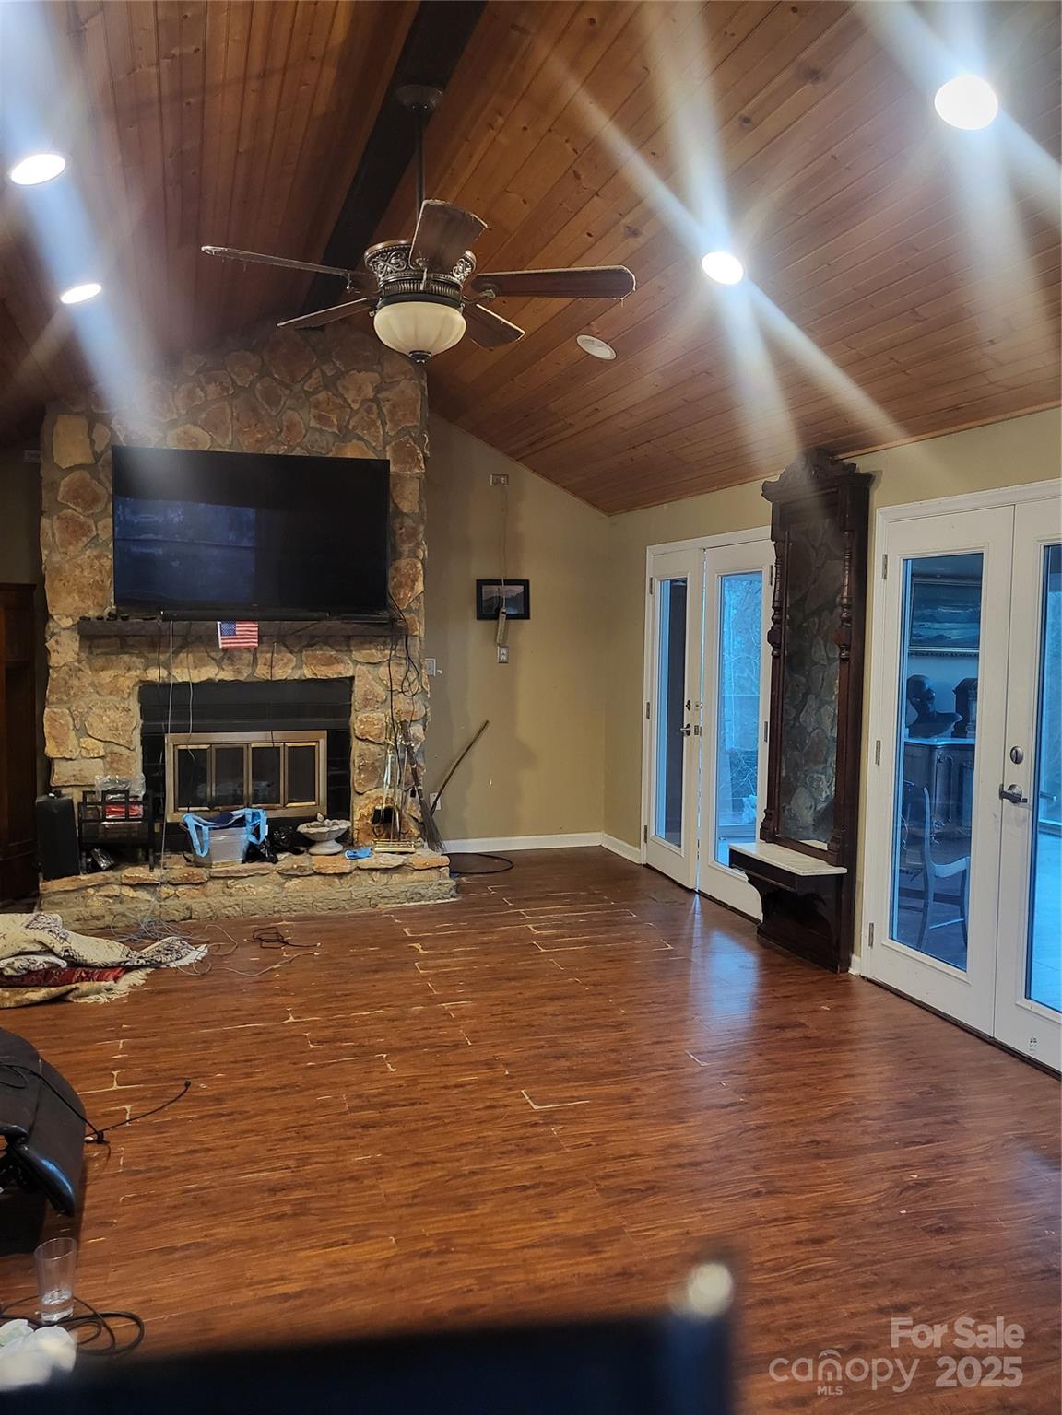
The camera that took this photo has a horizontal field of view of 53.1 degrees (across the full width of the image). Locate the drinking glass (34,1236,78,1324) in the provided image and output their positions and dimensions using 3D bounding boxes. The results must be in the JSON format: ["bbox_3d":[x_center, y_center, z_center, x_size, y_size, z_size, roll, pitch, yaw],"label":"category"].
[{"bbox_3d":[-1.109,1.350,2.489,0.088,0.155,0.088,-1,5,-19],"label":"drinking glass"}]

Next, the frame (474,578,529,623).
[{"bbox_3d":[-0.189,-0.746,7.391,0.380,0.280,0.030,-1,5,-19],"label":"frame"}]

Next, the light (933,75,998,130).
[{"bbox_3d":[1.117,-1.549,2.717,0.178,0.030,0.178,26,-5,-19],"label":"light"}]

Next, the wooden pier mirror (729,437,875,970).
[{"bbox_3d":[1.274,0.012,5.161,0.300,2.430,0.710,-1,5,-19],"label":"wooden pier mirror"}]

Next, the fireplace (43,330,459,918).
[{"bbox_3d":[-1.663,-0.625,6.281,2.220,3.480,1.080,-1,5,-19],"label":"fireplace"}]

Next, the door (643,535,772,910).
[{"bbox_3d":[1.047,0.068,6.387,0.100,2.110,1.580,-1,5,-19],"label":"door"}]

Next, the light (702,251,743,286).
[{"bbox_3d":[0.696,-1.599,3.868,0.185,0.040,0.185,26,-4,-19],"label":"light"}]

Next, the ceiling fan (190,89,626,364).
[{"bbox_3d":[-0.350,-1.536,3.369,1.350,0.870,1.350,-1,5,-19],"label":"ceiling fan"}]

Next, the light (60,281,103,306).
[{"bbox_3d":[-1.828,-1.683,4.319,0.185,0.040,0.185,-28,13,-15],"label":"light"}]

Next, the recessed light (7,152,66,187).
[{"bbox_3d":[-1.438,-1.570,3.098,0.185,0.040,0.185,-28,13,-15],"label":"recessed light"}]

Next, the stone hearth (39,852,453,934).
[{"bbox_3d":[-1.581,1.012,6.137,2.240,0.240,0.520,-1,5,-19],"label":"stone hearth"}]

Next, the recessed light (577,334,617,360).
[{"bbox_3d":[0.303,-1.696,4.993,0.195,0.040,0.195,26,-4,-19],"label":"recessed light"}]

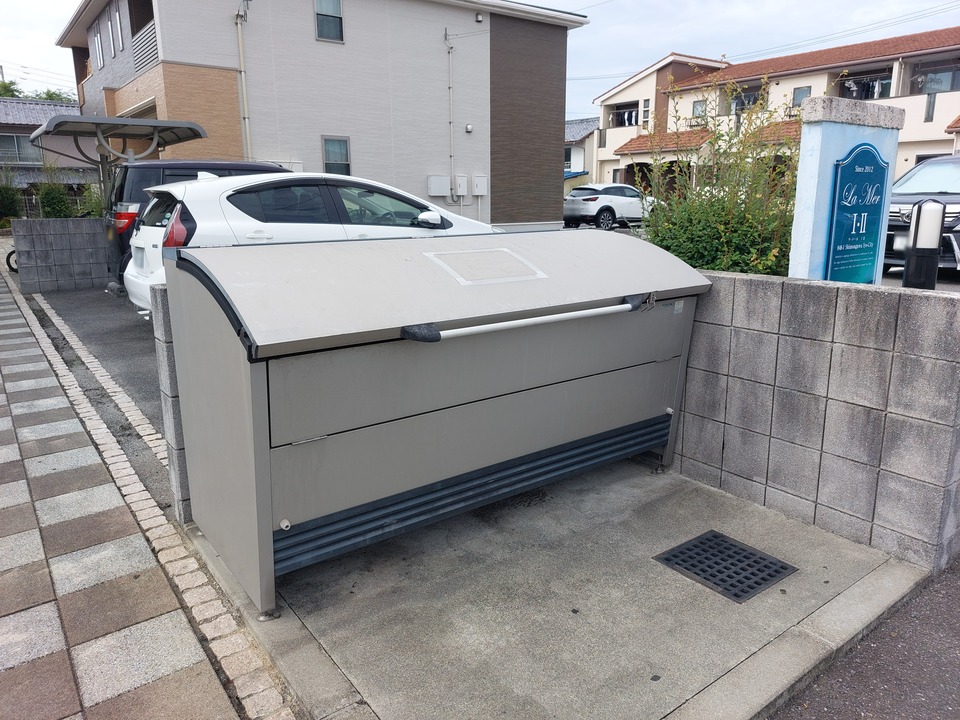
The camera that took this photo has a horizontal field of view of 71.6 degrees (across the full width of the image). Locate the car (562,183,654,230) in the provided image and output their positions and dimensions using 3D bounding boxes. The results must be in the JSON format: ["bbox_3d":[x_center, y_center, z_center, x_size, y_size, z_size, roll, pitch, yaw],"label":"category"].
[{"bbox_3d":[4.698,-5.413,23.402,4.275,1.540,1.765,-11,16,-38],"label":"car"}]

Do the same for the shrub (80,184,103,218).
[{"bbox_3d":[-12.874,-5.088,22.000,0.900,1.550,0.900,-9,15,-34],"label":"shrub"}]

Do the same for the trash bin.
[{"bbox_3d":[-0.058,0.070,2.532,1.826,1.045,0.935,-10,16,-36],"label":"trash bin"}]

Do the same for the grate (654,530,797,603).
[{"bbox_3d":[0.809,0.682,2.196,0.322,0.030,0.334,-9,15,-33],"label":"grate"}]

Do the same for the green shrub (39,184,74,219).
[{"bbox_3d":[-14.634,-5.259,23.000,1.150,1.600,1.150,-9,15,-34],"label":"green shrub"}]

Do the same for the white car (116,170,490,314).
[{"bbox_3d":[-1.395,-1.139,6.863,4.020,1.450,1.695,-9,15,-33],"label":"white car"}]

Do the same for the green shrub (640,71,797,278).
[{"bbox_3d":[1.301,-0.576,3.600,0.850,1.750,0.850,-9,15,-34],"label":"green shrub"}]

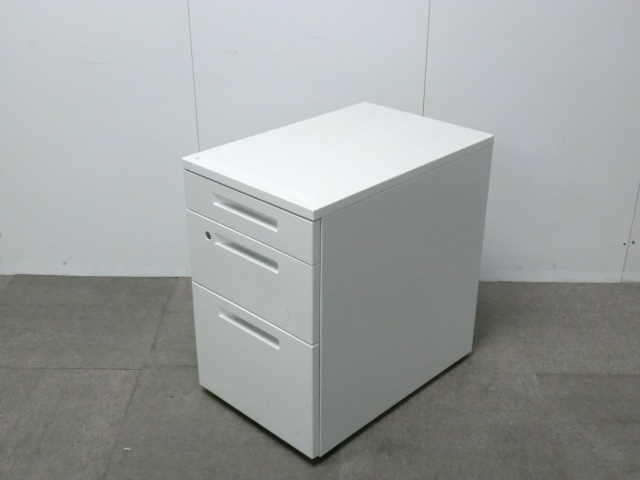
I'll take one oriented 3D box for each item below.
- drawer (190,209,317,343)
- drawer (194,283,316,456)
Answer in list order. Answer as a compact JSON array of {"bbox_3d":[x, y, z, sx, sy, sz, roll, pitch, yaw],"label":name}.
[{"bbox_3d":[0.019,-0.005,1.930,0.393,0.184,0.500,23,34,39],"label":"drawer"},{"bbox_3d":[0.019,0.210,2.034,0.393,0.294,0.500,23,34,39],"label":"drawer"}]

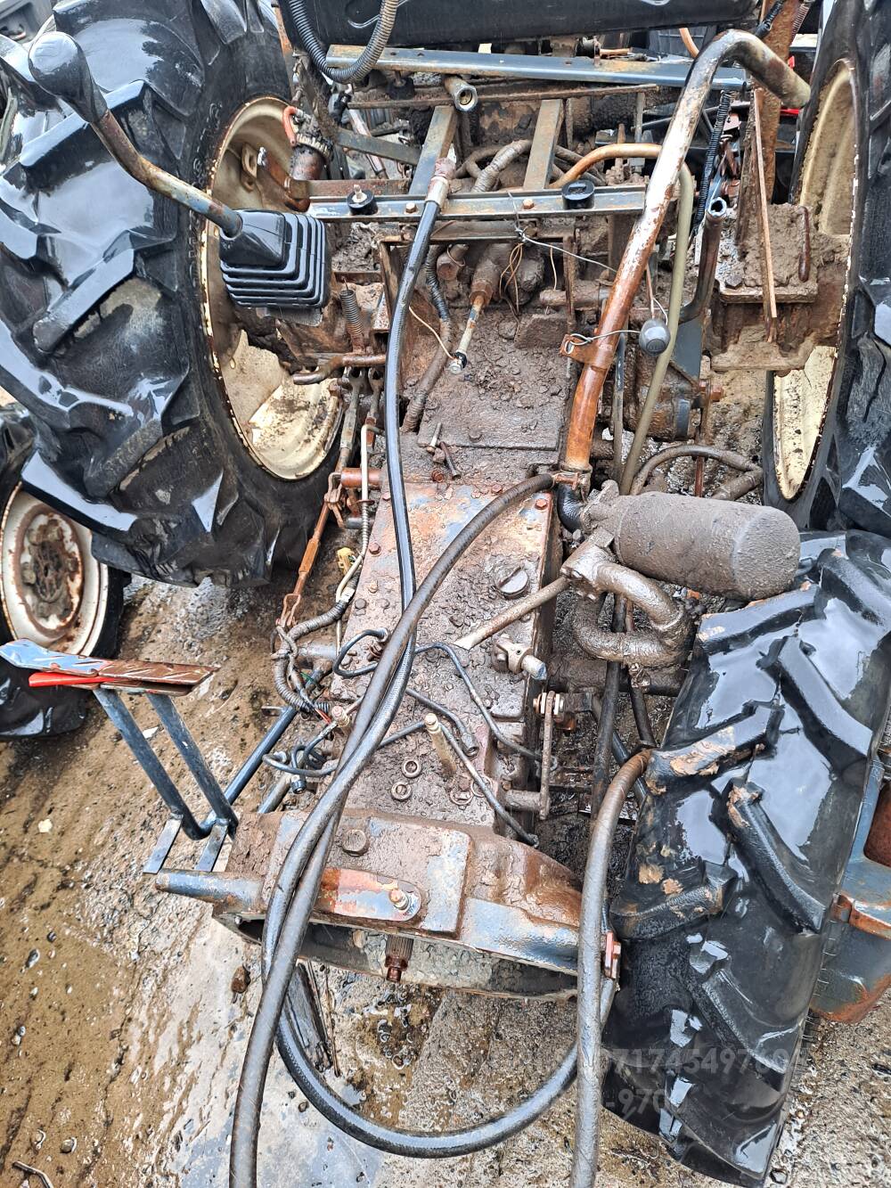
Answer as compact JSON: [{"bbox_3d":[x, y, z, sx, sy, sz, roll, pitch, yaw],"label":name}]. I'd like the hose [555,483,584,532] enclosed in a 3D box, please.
[{"bbox_3d":[0.160,-0.112,1.100,0.042,0.072,0.036,4,38,13],"label":"hose"}]

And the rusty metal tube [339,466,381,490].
[{"bbox_3d":[-0.112,-0.153,1.140,0.059,0.026,0.026,4,59,13],"label":"rusty metal tube"}]

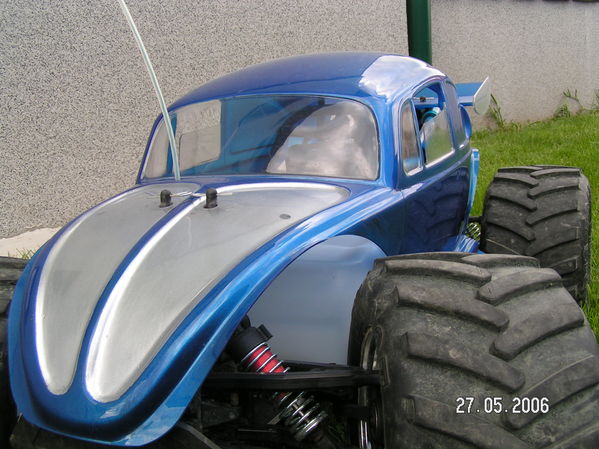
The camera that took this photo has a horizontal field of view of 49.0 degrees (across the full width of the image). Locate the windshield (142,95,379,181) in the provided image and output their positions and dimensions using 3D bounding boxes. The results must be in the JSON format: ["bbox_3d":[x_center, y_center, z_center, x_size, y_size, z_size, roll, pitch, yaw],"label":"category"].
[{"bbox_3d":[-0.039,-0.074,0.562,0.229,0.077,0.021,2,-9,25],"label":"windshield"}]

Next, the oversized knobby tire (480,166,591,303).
[{"bbox_3d":[0.300,0.015,0.819,0.113,0.176,0.176,2,12,25],"label":"oversized knobby tire"}]

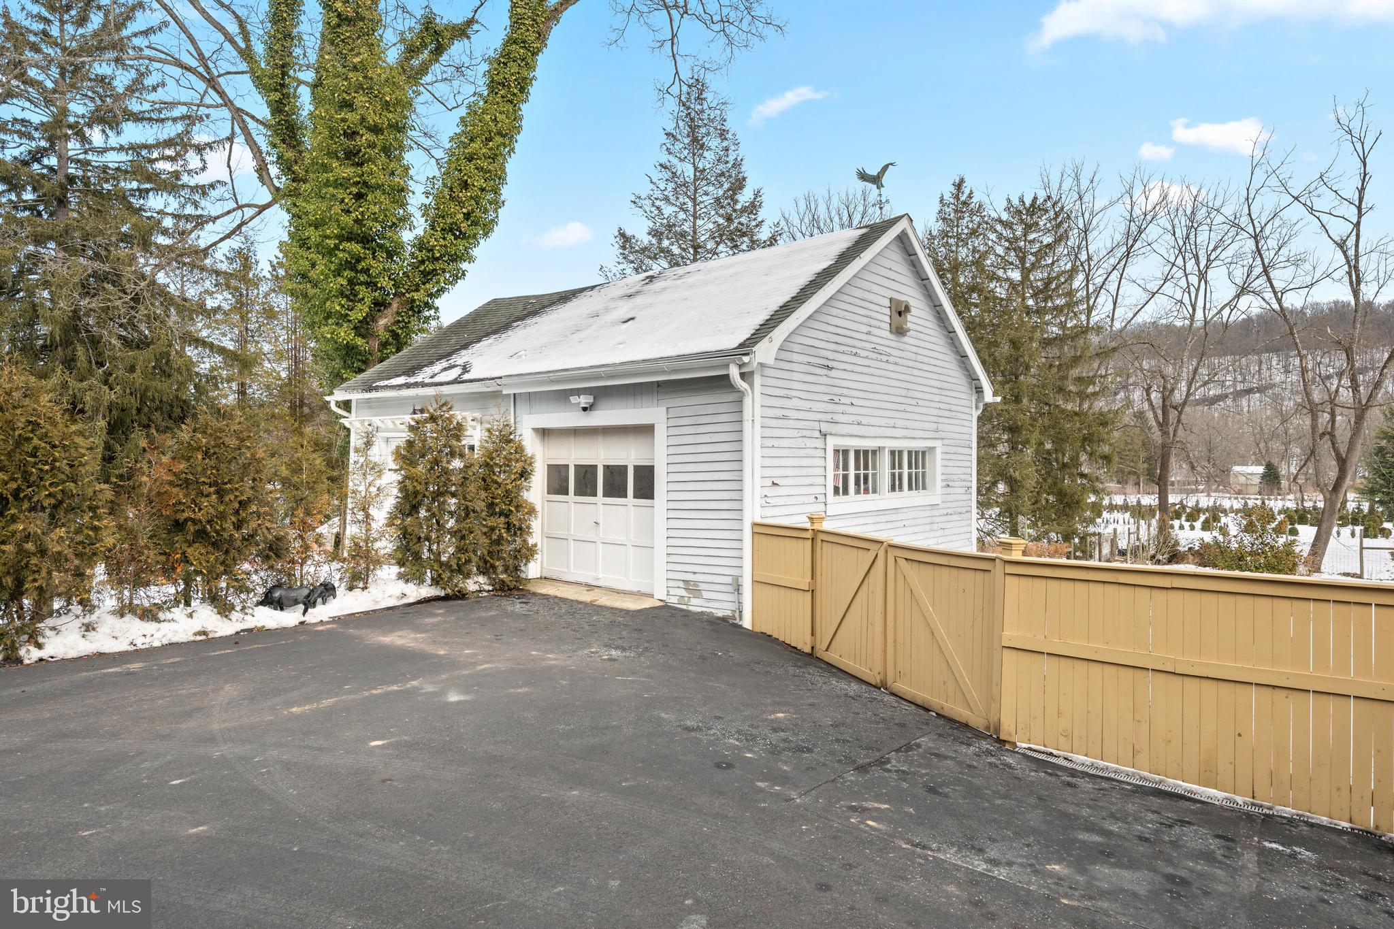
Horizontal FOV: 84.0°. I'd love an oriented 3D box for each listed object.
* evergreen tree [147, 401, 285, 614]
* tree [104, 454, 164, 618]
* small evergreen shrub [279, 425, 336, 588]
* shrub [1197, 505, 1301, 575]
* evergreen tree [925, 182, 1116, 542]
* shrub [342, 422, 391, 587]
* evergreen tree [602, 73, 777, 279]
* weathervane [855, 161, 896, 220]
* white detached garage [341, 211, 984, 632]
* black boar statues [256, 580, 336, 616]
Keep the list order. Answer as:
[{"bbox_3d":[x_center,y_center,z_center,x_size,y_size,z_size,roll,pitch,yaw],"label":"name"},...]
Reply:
[{"bbox_3d":[-5.445,0.514,8.800,1.572,2.364,1.415,0,0,-32],"label":"evergreen tree"},{"bbox_3d":[-6.107,0.762,8.400,0.650,1.760,0.617,0,0,-36],"label":"tree"},{"bbox_3d":[-4.726,0.542,9.400,0.740,2.010,0.703,0,0,-27],"label":"small evergreen shrub"},{"bbox_3d":[11.764,1.648,16.500,2.205,1.578,1.984,0,0,35],"label":"shrub"},{"bbox_3d":[8.562,-2.509,20.500,5.046,9.976,4.541,0,0,23],"label":"evergreen tree"},{"bbox_3d":[-4.161,0.542,9.750,0.603,2.098,0.573,0,0,-23],"label":"shrub"},{"bbox_3d":[-0.209,-5.432,27.000,7.400,16.481,7.400,0,0,0],"label":"evergreen tree"},{"bbox_3d":[2.563,-3.940,11.112,0.600,0.840,0.500,0,0,27],"label":"weathervane"},{"bbox_3d":[-0.875,-0.906,13.957,9.918,5.455,7.011,0,0,41],"label":"white detached garage"},{"bbox_3d":[-4.280,1.425,8.320,0.830,0.330,0.420,0,0,-16],"label":"black boar statues"}]

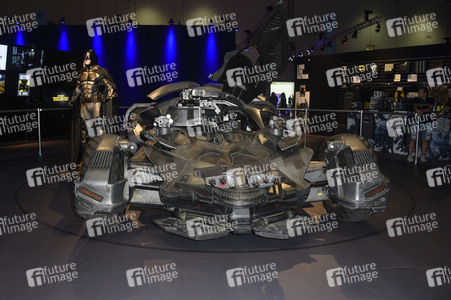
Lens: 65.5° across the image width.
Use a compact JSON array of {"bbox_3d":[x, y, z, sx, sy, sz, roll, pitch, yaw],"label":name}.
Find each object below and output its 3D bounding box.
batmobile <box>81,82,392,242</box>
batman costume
[{"bbox_3d":[-0.177,-0.340,6.257,3.250,1.720,6.000,0,9,-7],"label":"batmobile"},{"bbox_3d":[-2.277,-0.610,6.137,0.830,2.100,0.580,2,9,5],"label":"batman costume"}]

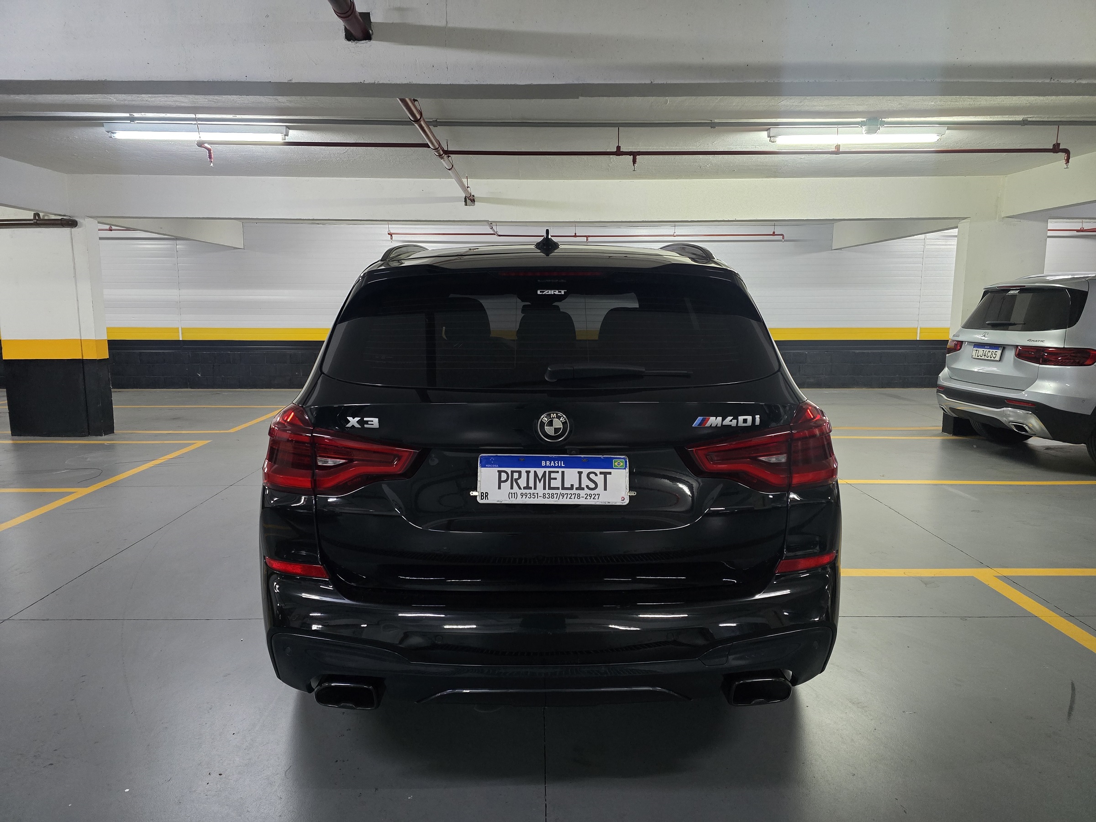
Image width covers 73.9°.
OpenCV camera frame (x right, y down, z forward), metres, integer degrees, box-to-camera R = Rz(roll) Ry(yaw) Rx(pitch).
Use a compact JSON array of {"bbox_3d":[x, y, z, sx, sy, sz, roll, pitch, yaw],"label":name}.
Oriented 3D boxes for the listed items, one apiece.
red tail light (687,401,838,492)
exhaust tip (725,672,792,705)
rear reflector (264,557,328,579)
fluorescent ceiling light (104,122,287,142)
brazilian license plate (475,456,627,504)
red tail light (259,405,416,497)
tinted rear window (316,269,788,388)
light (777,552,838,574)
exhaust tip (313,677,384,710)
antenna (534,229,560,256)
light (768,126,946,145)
[{"bbox_3d":[0.615,0.111,2.080,0.500,0.240,0.290,0,9,-1],"label":"red tail light"},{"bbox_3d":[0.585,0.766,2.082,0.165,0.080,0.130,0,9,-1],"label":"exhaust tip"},{"bbox_3d":[-0.677,0.421,2.016,0.210,0.048,0.075,2,9,12],"label":"rear reflector"},{"bbox_3d":[-2.431,-1.929,5.030,1.260,0.095,0.080,0,9,0],"label":"fluorescent ceiling light"},{"bbox_3d":[0.014,0.183,1.930,0.400,0.130,0.015,1,-5,-1],"label":"brazilian license plate"},{"bbox_3d":[-0.594,0.115,2.053,0.500,0.240,0.290,0,9,-1],"label":"red tail light"},{"bbox_3d":[0.006,-0.234,2.192,1.310,0.450,0.100,0,-31,-1],"label":"tinted rear window"},{"bbox_3d":[0.702,0.417,2.047,0.210,0.048,0.075,-2,9,-14],"label":"light"},{"bbox_3d":[-0.559,0.770,2.056,0.165,0.080,0.130,0,9,-1],"label":"exhaust tip"},{"bbox_3d":[-0.002,-0.584,2.500,0.080,0.075,0.170,0,9,-1],"label":"antenna"},{"bbox_3d":[2.193,-1.950,5.160,1.260,0.095,0.080,0,9,0],"label":"light"}]

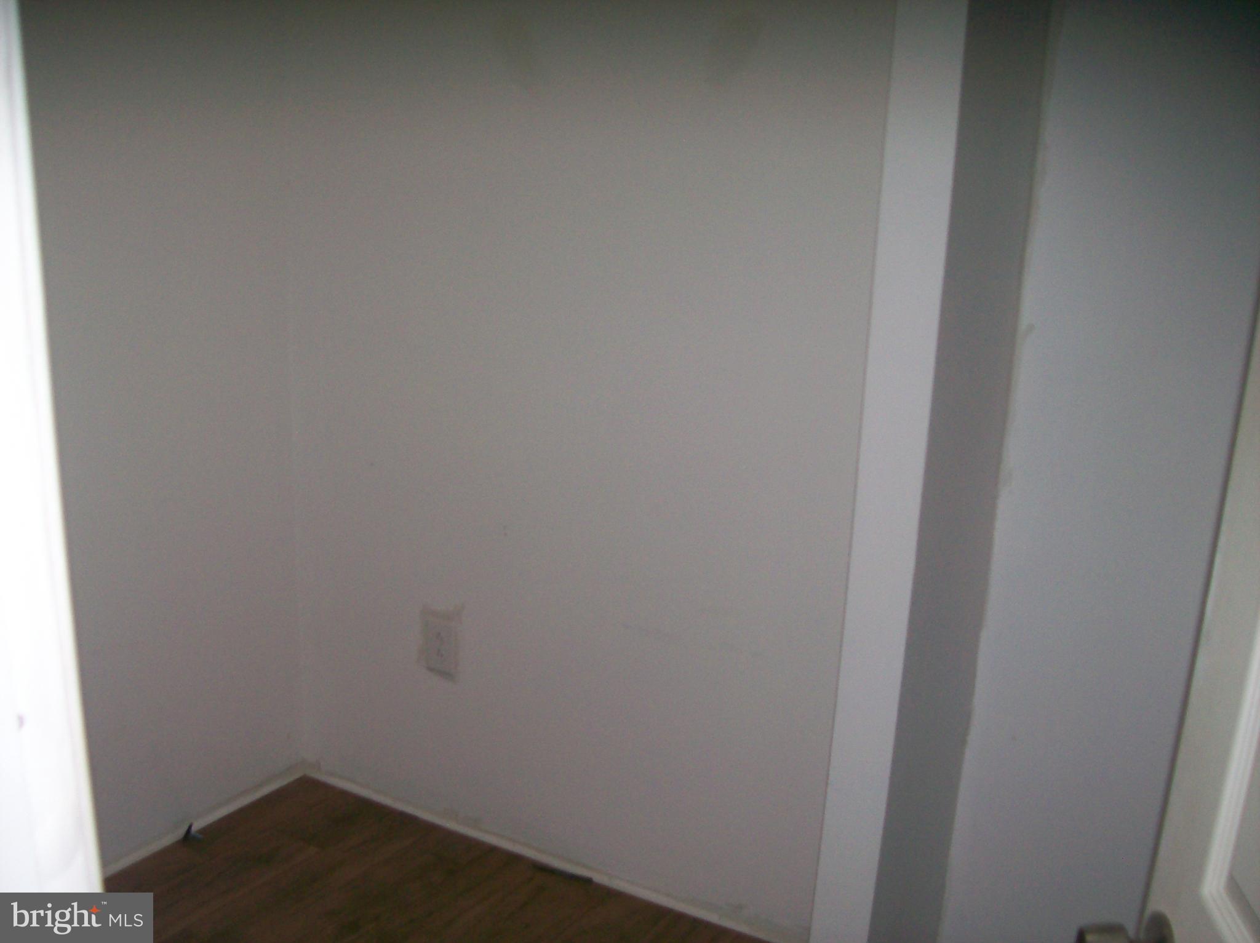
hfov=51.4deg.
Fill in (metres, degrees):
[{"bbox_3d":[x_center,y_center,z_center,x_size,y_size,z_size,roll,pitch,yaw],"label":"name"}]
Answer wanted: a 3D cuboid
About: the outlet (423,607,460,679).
[{"bbox_3d":[-0.391,0.361,2.695,0.072,0.116,0.012,11,17,30],"label":"outlet"}]

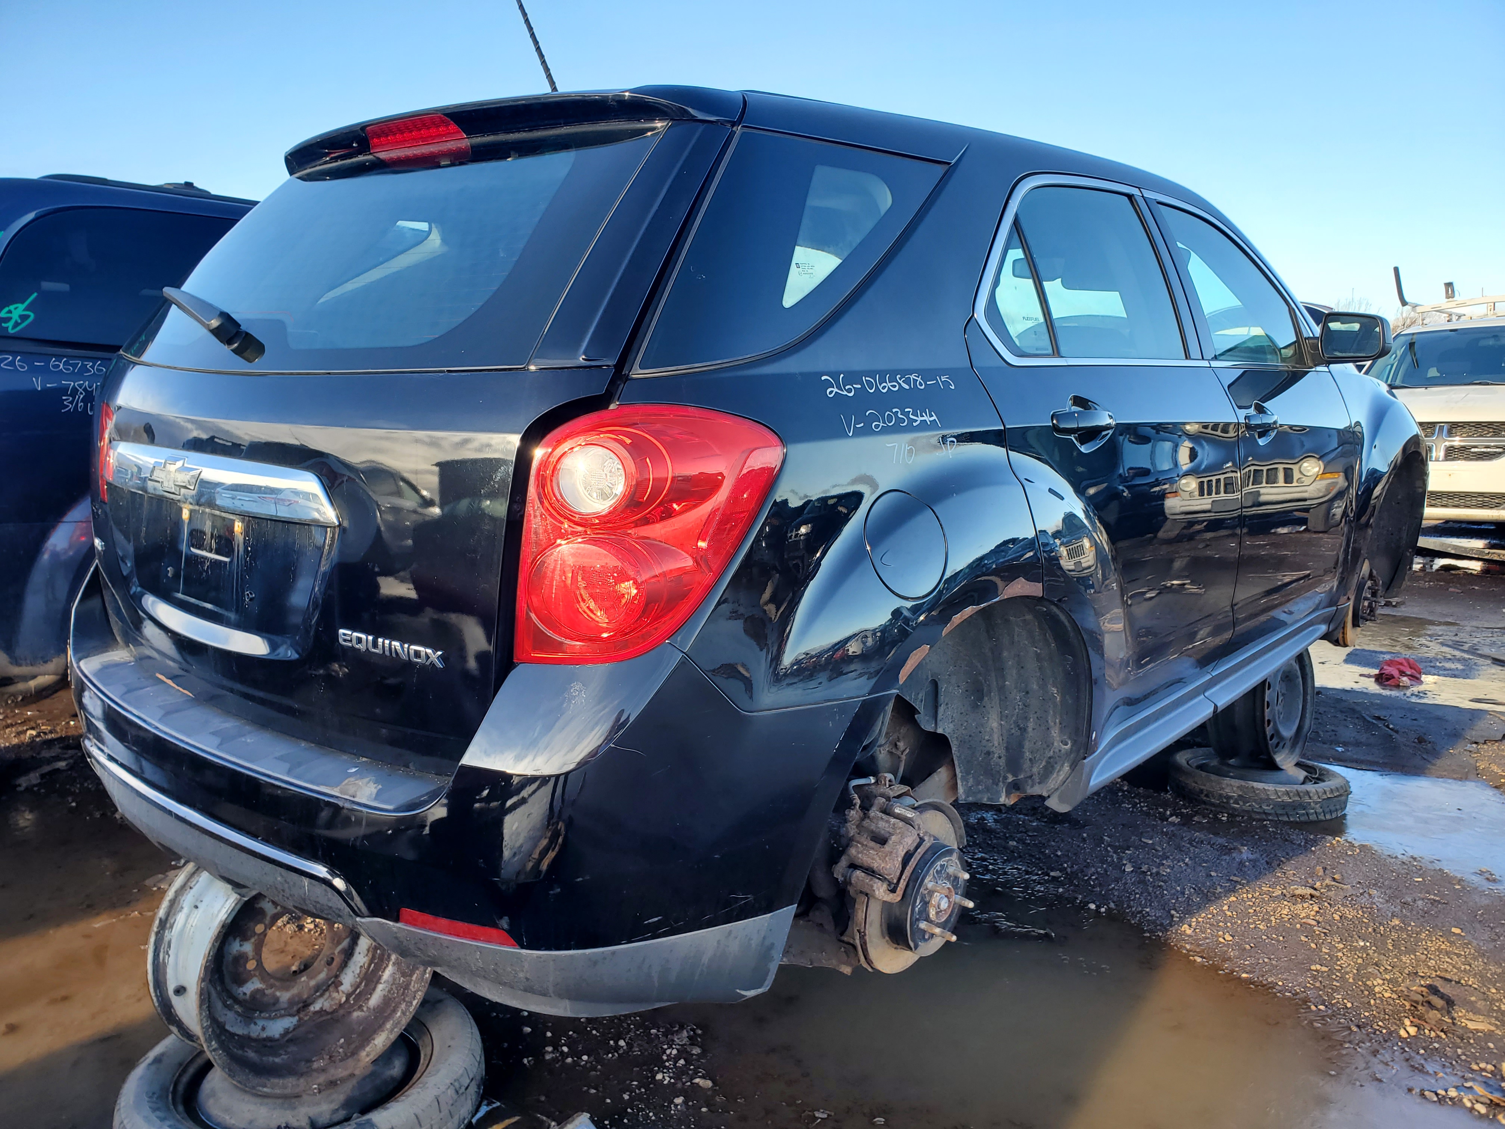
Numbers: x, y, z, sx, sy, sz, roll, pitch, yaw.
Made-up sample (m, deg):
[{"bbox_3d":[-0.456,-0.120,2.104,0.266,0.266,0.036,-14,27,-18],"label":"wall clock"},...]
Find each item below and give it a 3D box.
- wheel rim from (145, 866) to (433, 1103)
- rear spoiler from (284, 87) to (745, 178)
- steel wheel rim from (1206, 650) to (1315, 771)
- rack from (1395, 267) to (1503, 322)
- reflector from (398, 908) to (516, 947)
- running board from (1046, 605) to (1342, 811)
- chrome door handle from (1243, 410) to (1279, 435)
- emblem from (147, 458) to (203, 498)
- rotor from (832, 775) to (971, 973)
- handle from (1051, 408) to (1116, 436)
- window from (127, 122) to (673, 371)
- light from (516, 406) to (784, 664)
[{"bbox_3d":[-0.825,0.700,2.060,0.210,0.447,0.447,9,15,41],"label":"wheel rim"},{"bbox_3d":[-0.523,-0.783,2.064,1.180,0.125,0.270,9,15,40],"label":"rear spoiler"},{"bbox_3d":[1.660,0.438,3.715,0.200,0.443,0.443,1,11,7],"label":"steel wheel rim"},{"bbox_3d":[6.527,-2.329,9.632,1.450,0.450,1.800,9,15,40],"label":"rack"},{"bbox_3d":[-0.387,0.480,1.477,0.165,0.030,0.025,2,11,13],"label":"reflector"},{"bbox_3d":[1.306,0.313,3.083,0.125,0.165,1.960,9,15,40],"label":"running board"},{"bbox_3d":[1.274,-0.354,2.822,0.052,0.048,0.225,9,15,40],"label":"chrome door handle"},{"bbox_3d":[-0.896,-0.138,1.753,0.172,0.060,0.020,9,15,40],"label":"emblem"},{"bbox_3d":[0.319,0.599,2.081,0.170,0.335,0.320,9,15,40],"label":"rotor"},{"bbox_3d":[0.612,-0.262,2.070,0.052,0.048,0.225,9,15,40],"label":"handle"},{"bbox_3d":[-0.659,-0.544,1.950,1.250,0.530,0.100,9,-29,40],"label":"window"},{"bbox_3d":[-0.133,-0.046,1.490,0.220,0.330,0.345,7,13,34],"label":"light"}]

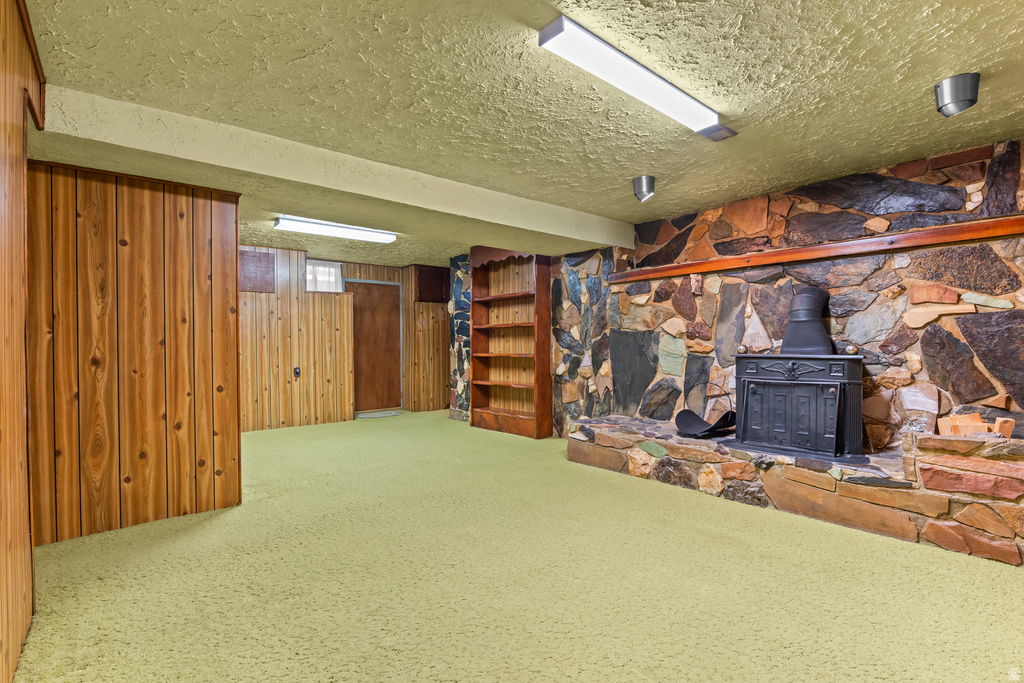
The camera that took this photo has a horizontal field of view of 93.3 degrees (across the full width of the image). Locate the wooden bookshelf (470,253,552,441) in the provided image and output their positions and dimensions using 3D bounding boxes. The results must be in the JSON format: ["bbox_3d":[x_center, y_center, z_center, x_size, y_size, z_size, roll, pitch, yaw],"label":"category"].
[{"bbox_3d":[-0.017,-0.060,6.097,0.329,2.361,1.232,-1,0,-41],"label":"wooden bookshelf"}]

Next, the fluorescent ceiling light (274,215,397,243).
[{"bbox_3d":[-1.871,-1.183,5.237,1.237,0.071,0.221,-1,0,-41],"label":"fluorescent ceiling light"}]

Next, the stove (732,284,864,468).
[{"bbox_3d":[2.150,0.201,3.654,0.658,1.226,0.916,-1,0,-41],"label":"stove"}]

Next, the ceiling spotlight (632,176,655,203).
[{"bbox_3d":[1.019,-1.165,3.726,0.166,0.162,0.166,-1,0,-11],"label":"ceiling spotlight"}]

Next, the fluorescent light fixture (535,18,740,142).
[{"bbox_3d":[0.677,-1.205,2.329,1.393,0.068,0.127,-1,0,-41],"label":"fluorescent light fixture"}]

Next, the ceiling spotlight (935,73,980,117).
[{"bbox_3d":[2.159,-1.173,2.344,0.166,0.162,0.166,-1,0,-21],"label":"ceiling spotlight"}]

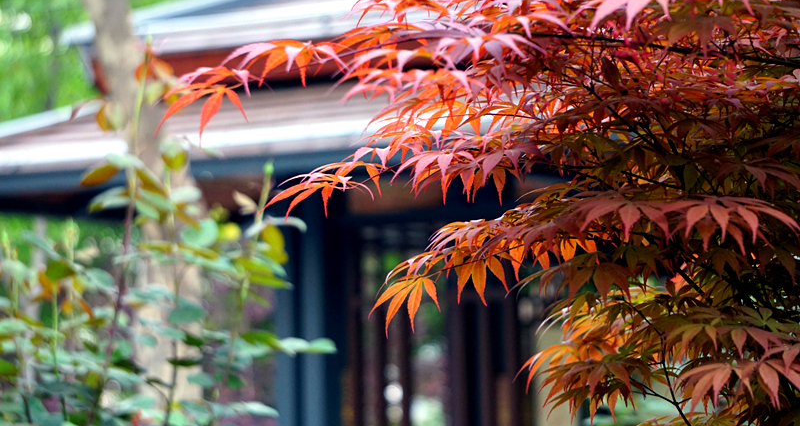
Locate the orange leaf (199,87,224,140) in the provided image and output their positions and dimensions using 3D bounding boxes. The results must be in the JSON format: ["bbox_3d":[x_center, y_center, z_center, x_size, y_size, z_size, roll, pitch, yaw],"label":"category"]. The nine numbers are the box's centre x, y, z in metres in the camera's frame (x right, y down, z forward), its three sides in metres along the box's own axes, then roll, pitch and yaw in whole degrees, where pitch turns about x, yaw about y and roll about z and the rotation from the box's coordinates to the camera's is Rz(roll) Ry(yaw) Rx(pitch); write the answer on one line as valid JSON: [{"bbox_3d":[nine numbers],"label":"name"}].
[{"bbox_3d":[-0.177,-0.091,3.200,0.020,0.054,0.012,19,-13,5],"label":"orange leaf"}]

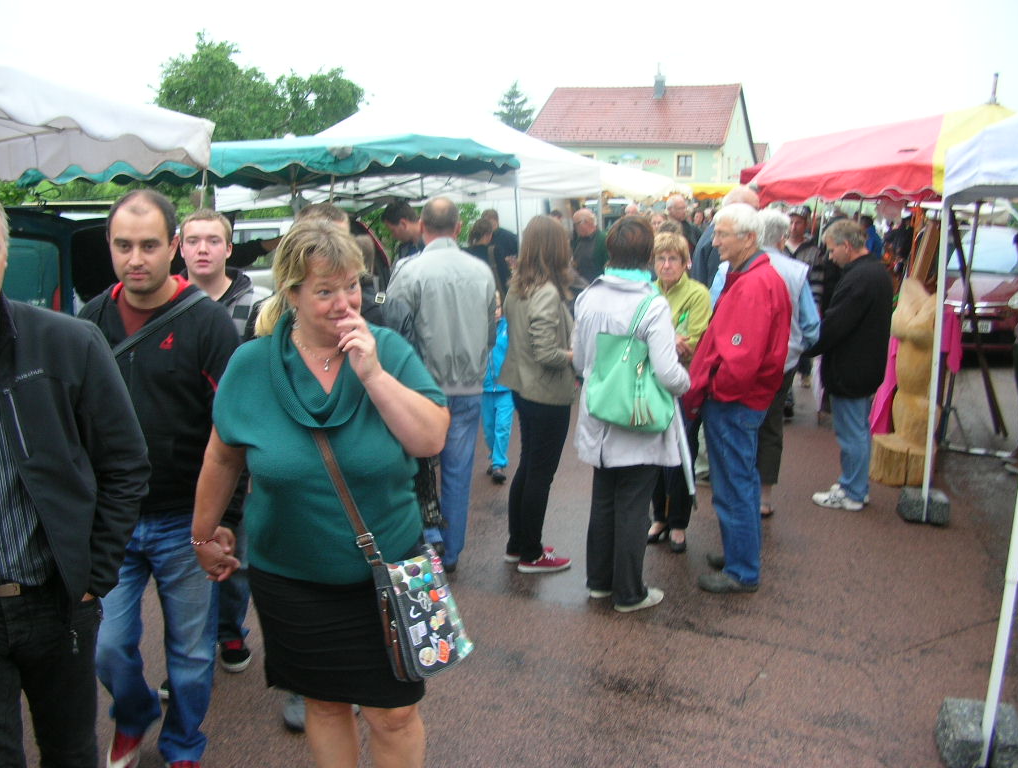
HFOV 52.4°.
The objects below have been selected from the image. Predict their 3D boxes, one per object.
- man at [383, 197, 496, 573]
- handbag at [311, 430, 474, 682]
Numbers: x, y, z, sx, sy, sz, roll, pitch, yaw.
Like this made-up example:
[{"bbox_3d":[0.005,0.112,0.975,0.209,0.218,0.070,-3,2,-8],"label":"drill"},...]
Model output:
[{"bbox_3d":[-0.343,-0.003,4.980,0.540,1.750,0.380,-1,9,-8],"label":"man"},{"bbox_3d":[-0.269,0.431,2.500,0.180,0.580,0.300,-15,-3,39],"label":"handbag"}]

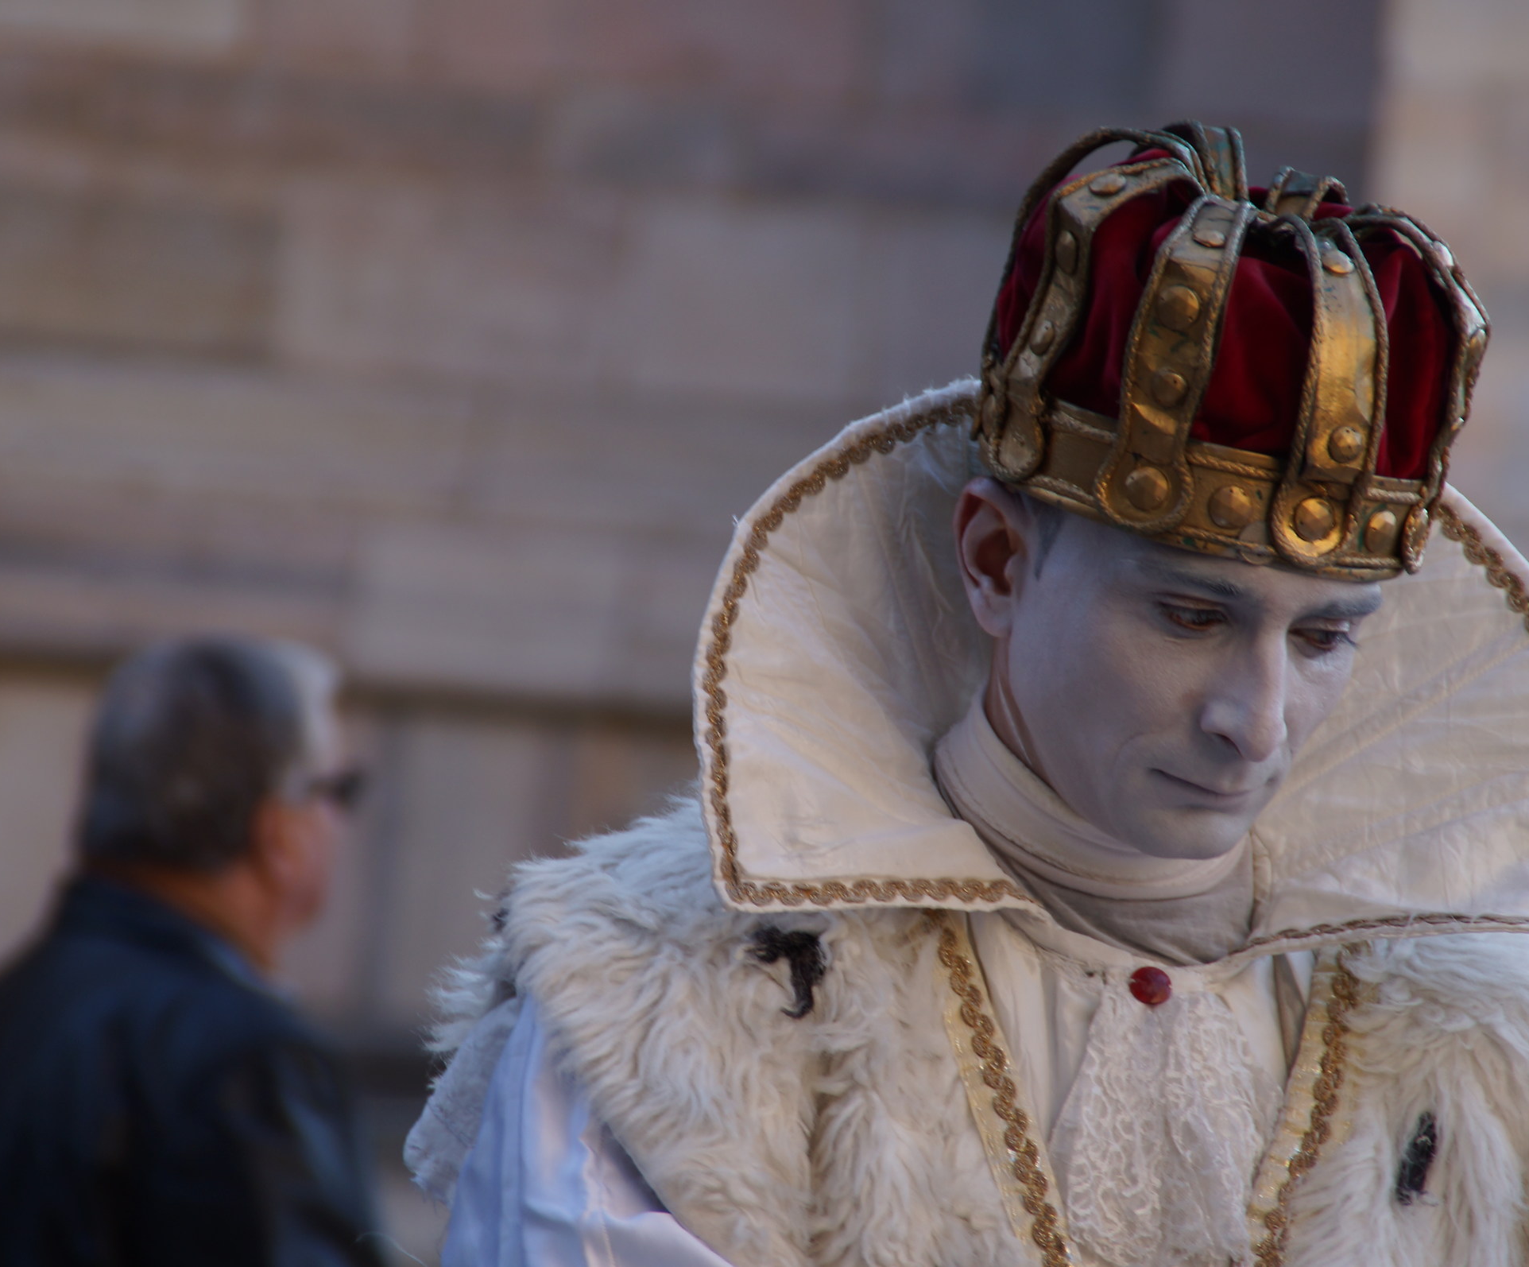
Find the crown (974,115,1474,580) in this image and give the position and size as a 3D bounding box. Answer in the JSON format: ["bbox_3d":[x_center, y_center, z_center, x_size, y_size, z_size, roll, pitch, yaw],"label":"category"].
[{"bbox_3d":[0.196,-0.121,6.580,0.198,0.148,0.212,11,12,-2],"label":"crown"}]

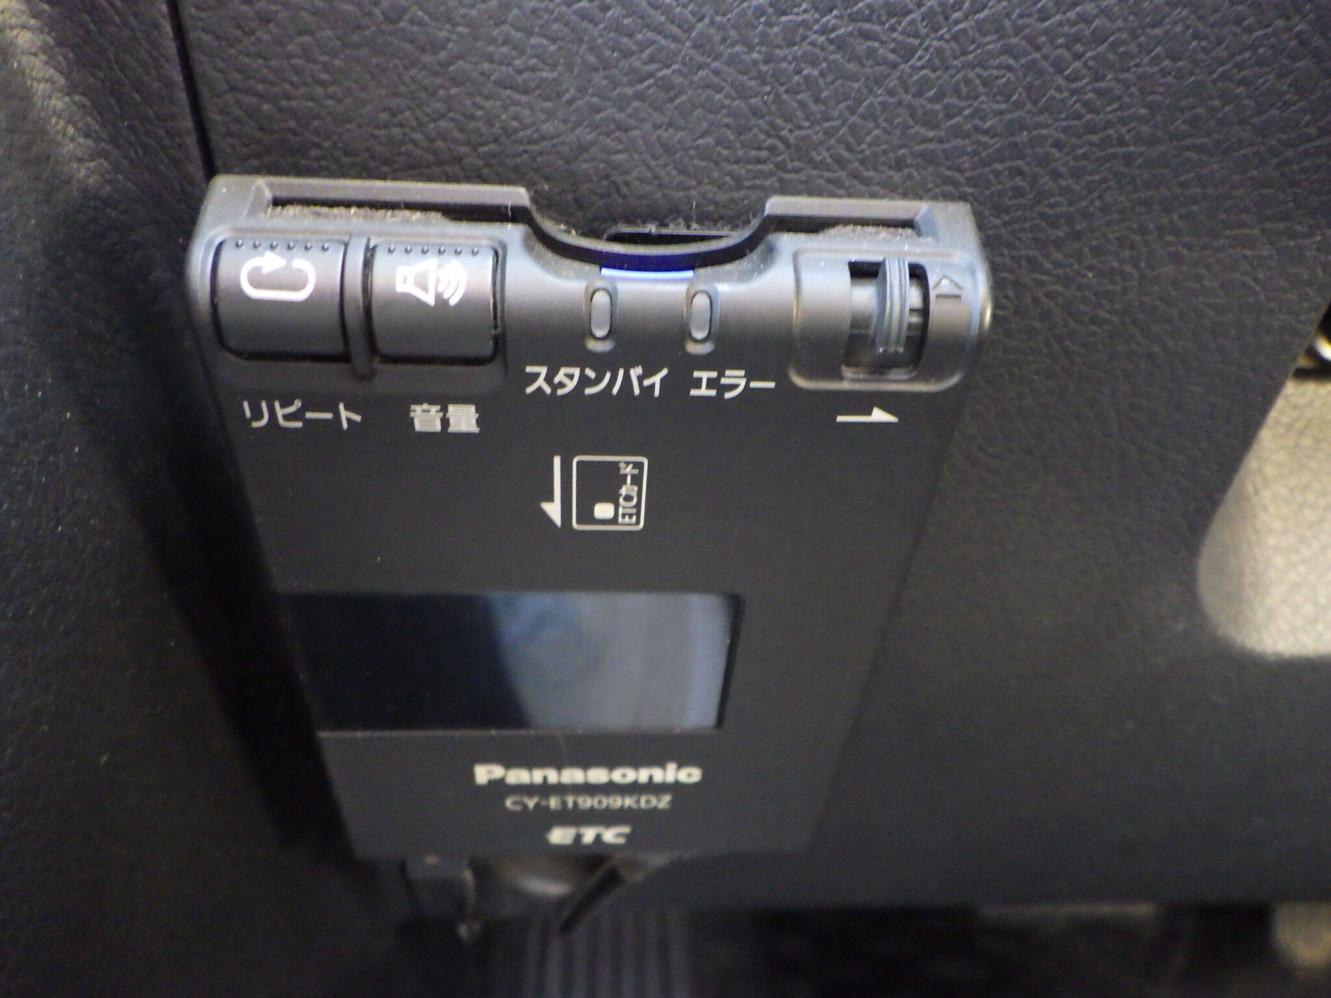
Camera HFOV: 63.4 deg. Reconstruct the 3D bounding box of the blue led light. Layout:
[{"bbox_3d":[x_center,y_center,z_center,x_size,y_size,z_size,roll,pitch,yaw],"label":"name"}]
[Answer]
[{"bbox_3d":[-0.002,-0.019,0.093,0.008,0.001,0.001,1,25,-5],"label":"blue led light"}]

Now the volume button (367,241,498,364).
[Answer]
[{"bbox_3d":[-0.019,-0.016,0.089,0.010,0.009,0.004,1,33,-5],"label":"volume button"}]

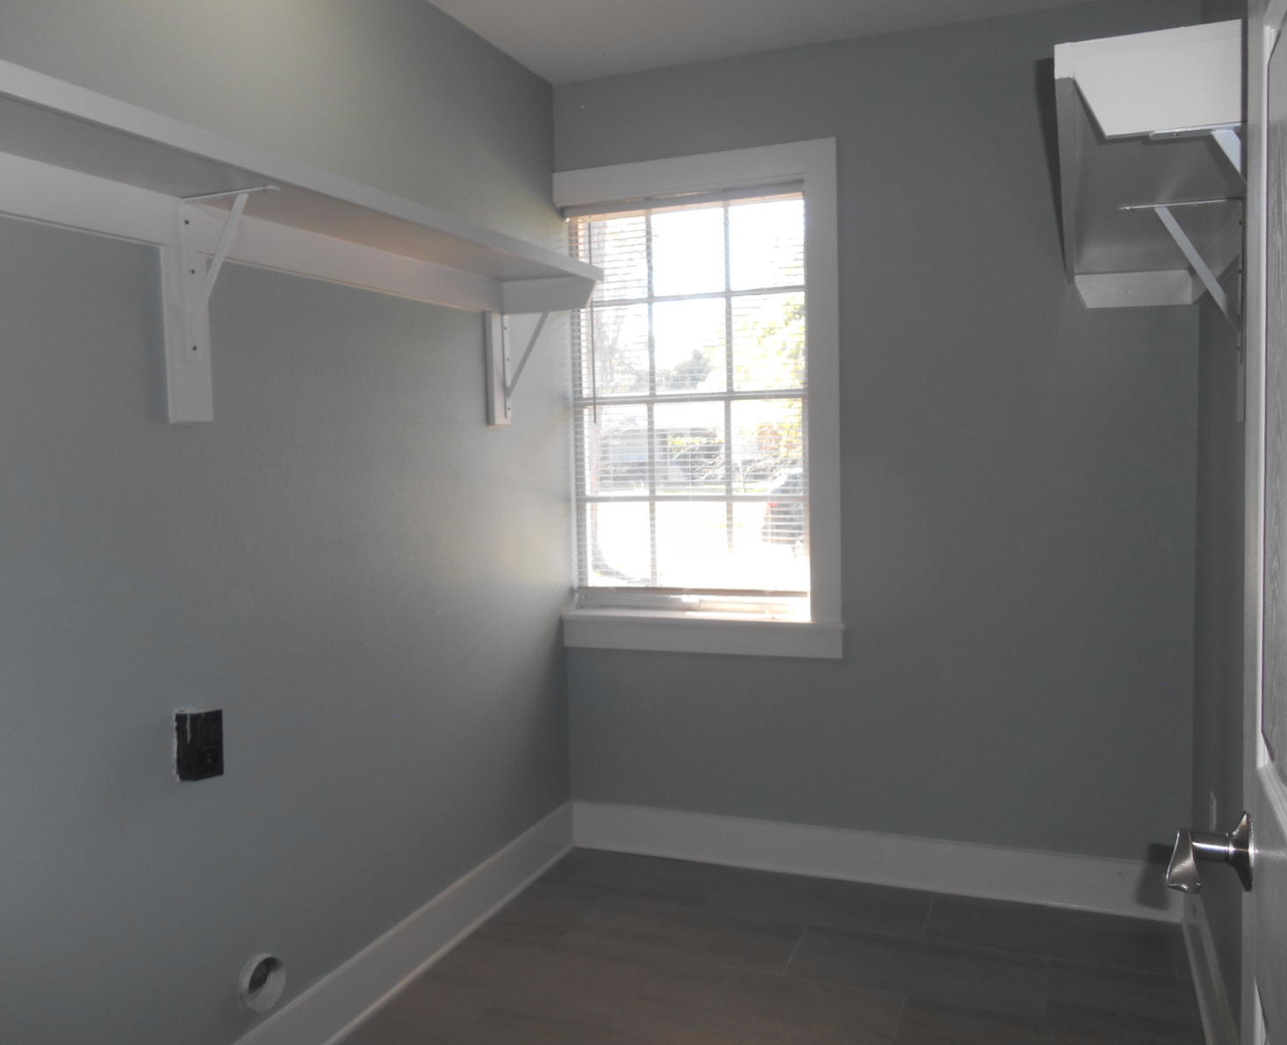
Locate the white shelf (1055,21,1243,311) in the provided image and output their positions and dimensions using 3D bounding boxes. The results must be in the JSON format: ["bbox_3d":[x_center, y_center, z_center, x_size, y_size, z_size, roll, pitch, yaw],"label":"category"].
[{"bbox_3d":[0.920,-0.536,1.875,0.311,0.103,1.740,0,5,22],"label":"white shelf"}]

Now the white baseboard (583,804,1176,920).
[{"bbox_3d":[0.591,0.983,3.072,1.780,0.151,0.018,0,5,22],"label":"white baseboard"}]

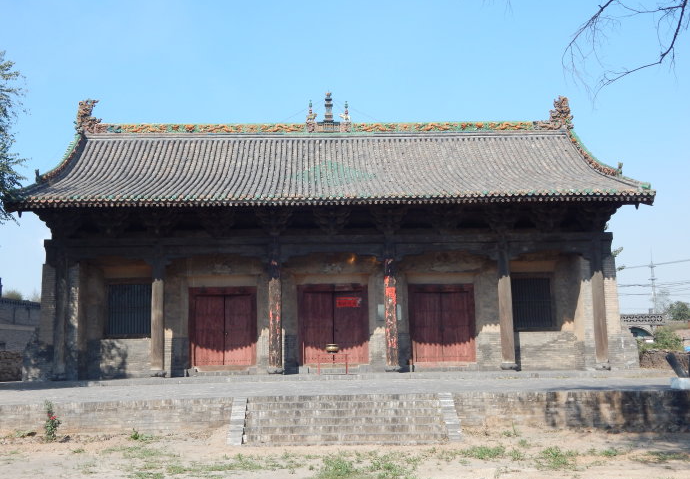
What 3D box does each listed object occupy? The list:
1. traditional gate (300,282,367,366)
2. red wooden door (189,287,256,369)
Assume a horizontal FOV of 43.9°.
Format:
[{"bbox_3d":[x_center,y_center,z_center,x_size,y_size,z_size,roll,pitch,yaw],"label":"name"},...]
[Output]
[{"bbox_3d":[-0.400,3.108,31.144,2.531,2.986,0.220,-1,-7,-2],"label":"traditional gate"},{"bbox_3d":[-4.383,3.182,30.974,2.422,2.897,0.220,-1,-7,-2],"label":"red wooden door"}]

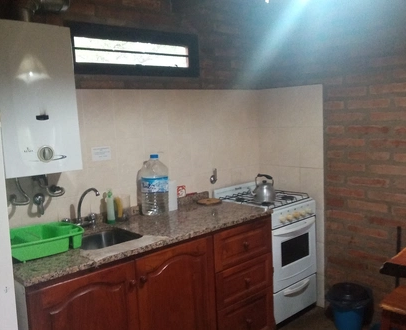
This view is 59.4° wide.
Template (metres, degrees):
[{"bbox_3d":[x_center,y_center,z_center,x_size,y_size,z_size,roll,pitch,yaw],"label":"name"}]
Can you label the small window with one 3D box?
[{"bbox_3d":[-0.409,-0.731,2.315,0.962,0.304,0.070,-9,10,-37],"label":"small window"}]

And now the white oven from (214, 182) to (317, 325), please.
[{"bbox_3d":[0.492,0.658,2.760,0.503,0.910,0.590,-9,10,-37],"label":"white oven"}]

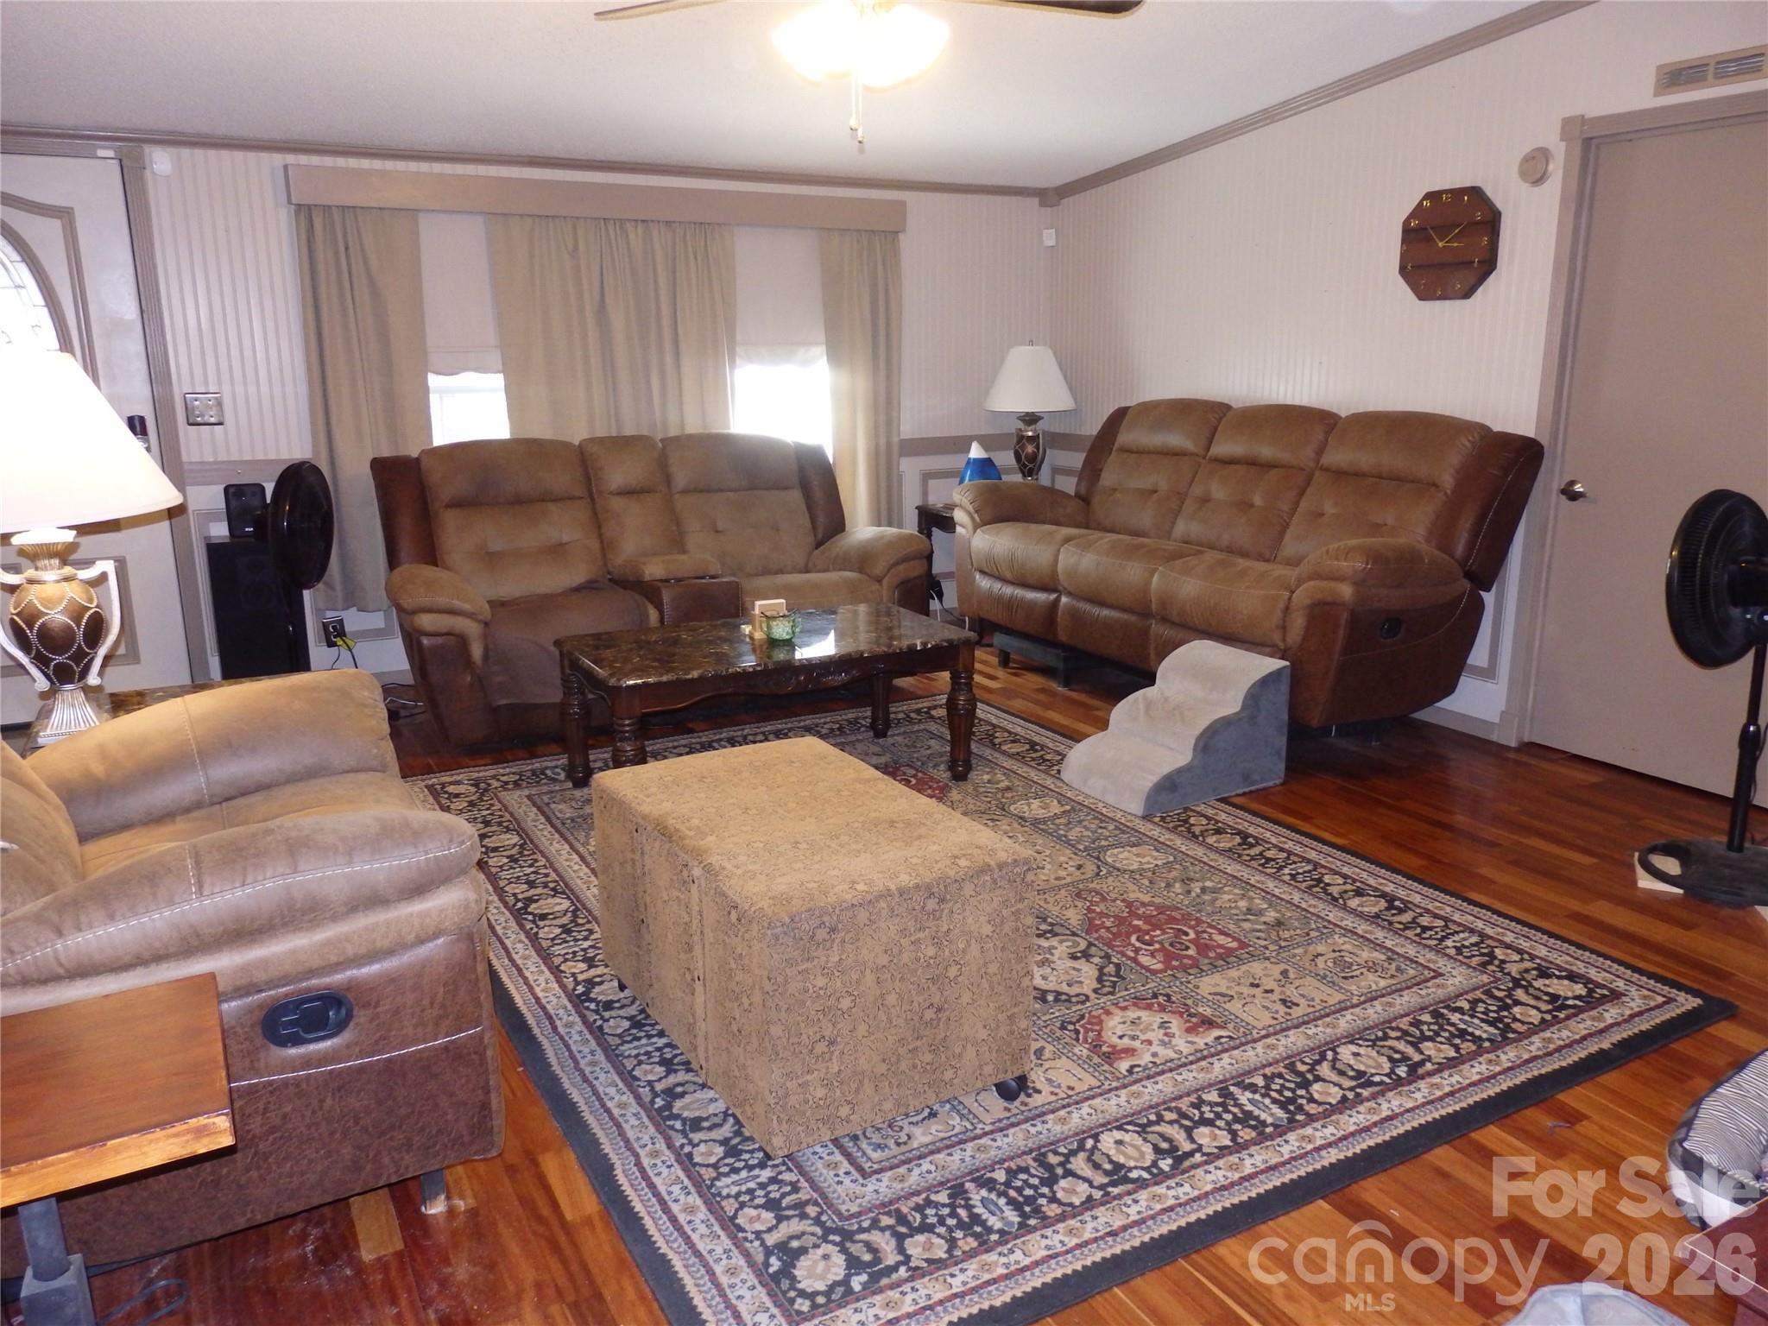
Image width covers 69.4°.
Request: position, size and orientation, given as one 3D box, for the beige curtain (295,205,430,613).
[{"bbox_3d":[-2.149,-1.053,5.370,0.540,1.700,0.100,-6,13,-24],"label":"beige curtain"}]

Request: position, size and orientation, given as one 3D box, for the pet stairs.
[{"bbox_3d":[0.908,0.185,4.036,0.560,0.397,0.415,-7,14,-28],"label":"pet stairs"}]

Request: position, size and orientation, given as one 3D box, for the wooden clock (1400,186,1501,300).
[{"bbox_3d":[1.963,-1.458,4.434,0.040,0.385,0.390,-6,13,-24],"label":"wooden clock"}]

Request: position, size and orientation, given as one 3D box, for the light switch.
[{"bbox_3d":[-2.754,-1.028,5.178,0.122,0.122,0.015,-6,13,-24],"label":"light switch"}]

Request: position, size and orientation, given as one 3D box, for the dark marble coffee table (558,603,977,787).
[{"bbox_3d":[-0.367,0.153,4.069,1.170,0.470,0.660,-7,14,-27],"label":"dark marble coffee table"}]

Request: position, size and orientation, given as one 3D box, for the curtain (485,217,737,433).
[{"bbox_3d":[-1.166,-1.159,5.805,1.080,1.700,0.100,-6,13,-24],"label":"curtain"}]

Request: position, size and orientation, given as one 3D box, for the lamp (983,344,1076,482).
[{"bbox_3d":[0.709,-1.176,6.281,0.430,0.770,0.430,-1,12,0],"label":"lamp"}]

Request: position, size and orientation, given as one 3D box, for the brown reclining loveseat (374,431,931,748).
[{"bbox_3d":[-0.926,-0.374,5.129,2.020,1.050,1.000,-6,13,-24],"label":"brown reclining loveseat"}]

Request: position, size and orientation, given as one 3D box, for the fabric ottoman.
[{"bbox_3d":[-0.166,0.507,2.454,0.505,0.465,0.835,-8,14,-29],"label":"fabric ottoman"}]

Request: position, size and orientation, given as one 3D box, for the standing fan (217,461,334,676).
[{"bbox_3d":[-2.050,-0.191,4.487,0.410,1.000,0.450,-1,12,-2],"label":"standing fan"}]

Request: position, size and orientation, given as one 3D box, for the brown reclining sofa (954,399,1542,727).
[{"bbox_3d":[1.234,-0.486,5.088,0.970,1.020,2.320,-6,13,-24],"label":"brown reclining sofa"}]

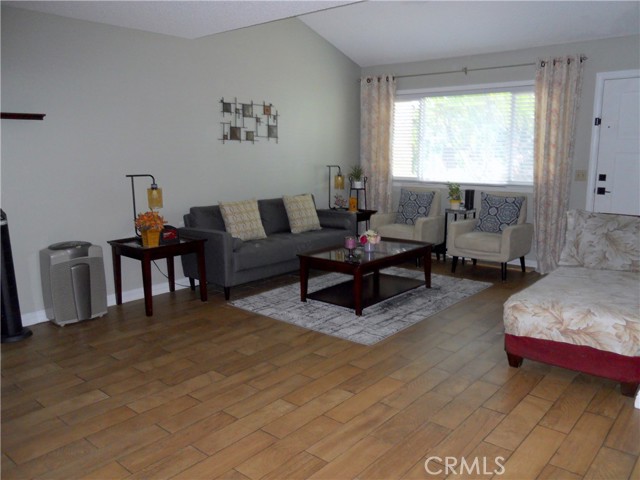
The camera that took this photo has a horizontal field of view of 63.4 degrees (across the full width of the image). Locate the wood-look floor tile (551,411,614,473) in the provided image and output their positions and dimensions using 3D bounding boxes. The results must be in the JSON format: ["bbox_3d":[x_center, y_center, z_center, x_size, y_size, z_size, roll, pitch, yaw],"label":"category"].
[{"bbox_3d":[1.265,0.965,2.477,0.149,0.010,0.610,8,13,40],"label":"wood-look floor tile"}]

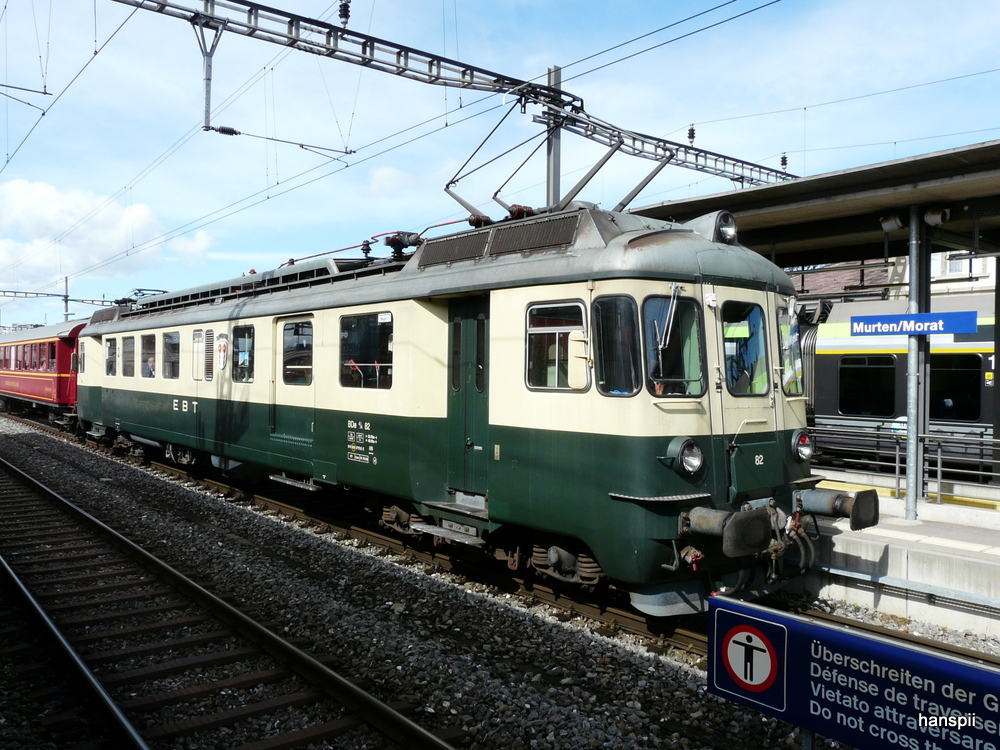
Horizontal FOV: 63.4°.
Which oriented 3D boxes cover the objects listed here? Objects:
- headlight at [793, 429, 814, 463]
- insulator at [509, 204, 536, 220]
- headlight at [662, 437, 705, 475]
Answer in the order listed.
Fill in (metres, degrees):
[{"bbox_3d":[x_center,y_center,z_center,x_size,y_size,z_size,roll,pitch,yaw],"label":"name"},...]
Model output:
[{"bbox_3d":[3.055,0.729,8.275,0.310,0.310,0.180,0,0,-39],"label":"headlight"},{"bbox_3d":[0.242,-1.857,9.231,0.310,0.155,0.150,0,0,-39],"label":"insulator"},{"bbox_3d":[1.629,0.712,7.119,0.310,0.310,0.180,0,0,-39],"label":"headlight"}]

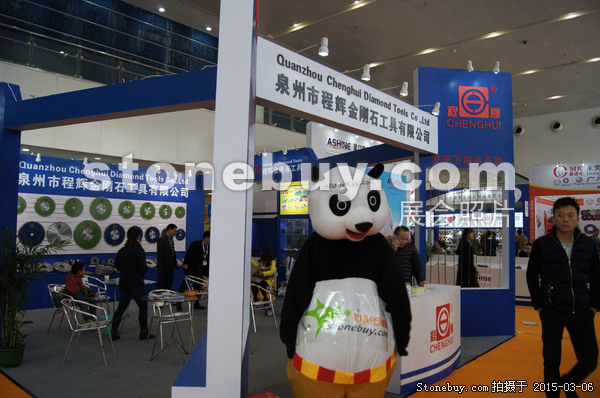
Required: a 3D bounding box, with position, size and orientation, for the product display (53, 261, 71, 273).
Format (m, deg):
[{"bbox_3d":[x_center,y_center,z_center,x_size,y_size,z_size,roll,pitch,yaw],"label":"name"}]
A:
[{"bbox_3d":[-4.871,1.403,9.226,0.350,0.015,0.350,5,28,-43],"label":"product display"}]

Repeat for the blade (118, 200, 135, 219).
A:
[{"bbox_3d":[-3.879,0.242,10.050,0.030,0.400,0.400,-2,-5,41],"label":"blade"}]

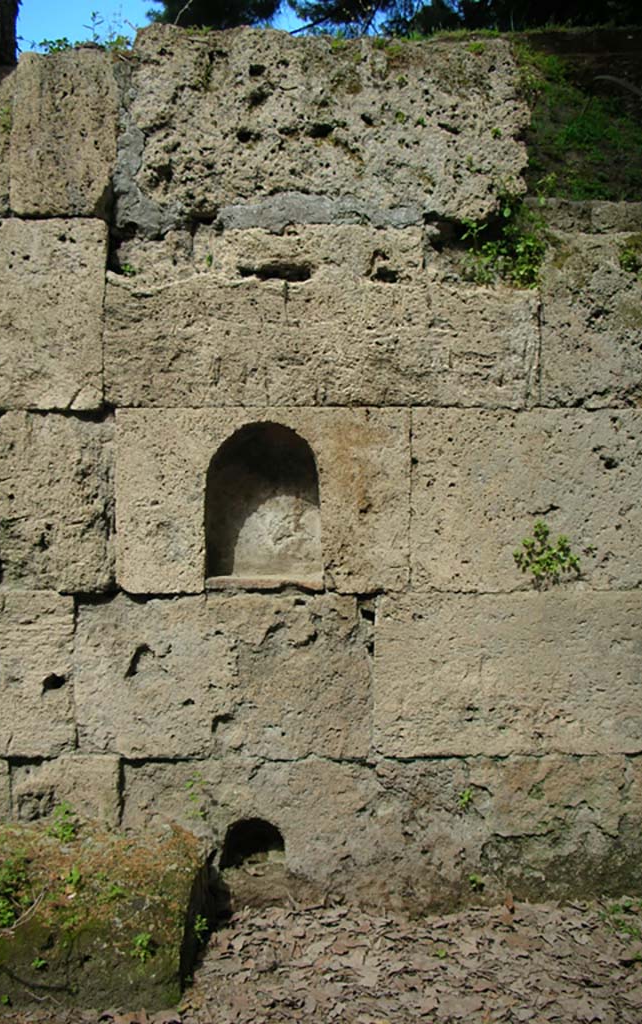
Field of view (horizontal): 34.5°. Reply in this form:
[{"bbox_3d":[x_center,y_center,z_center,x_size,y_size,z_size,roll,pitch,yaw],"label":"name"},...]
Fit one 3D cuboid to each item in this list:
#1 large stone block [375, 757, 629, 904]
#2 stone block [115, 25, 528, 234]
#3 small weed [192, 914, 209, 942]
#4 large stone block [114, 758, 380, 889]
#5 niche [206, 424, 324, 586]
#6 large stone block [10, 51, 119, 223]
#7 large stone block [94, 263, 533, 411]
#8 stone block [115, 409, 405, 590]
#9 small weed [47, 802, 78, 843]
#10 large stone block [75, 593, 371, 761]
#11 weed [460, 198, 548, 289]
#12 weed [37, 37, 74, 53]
[{"bbox_3d":[0.690,1.219,4.205,0.976,0.573,0.450,0,0,0],"label":"large stone block"},{"bbox_3d":[0.002,-1.404,4.075,1.512,0.756,0.550,0,0,0],"label":"stone block"},{"bbox_3d":[-0.407,1.408,3.500,0.061,0.095,0.060,0,0,0],"label":"small weed"},{"bbox_3d":[-0.253,1.140,4.040,0.965,0.484,0.480,0,0,0],"label":"large stone block"},{"bbox_3d":[-0.219,-0.031,4.105,0.450,0.642,0.250,0,0,0],"label":"niche"},{"bbox_3d":[-0.934,-1.378,3.995,0.393,0.612,0.450,0,0,0],"label":"large stone block"},{"bbox_3d":[0.004,-0.665,4.230,1.672,0.542,0.500,0,0,0],"label":"large stone block"},{"bbox_3d":[-0.213,-0.042,4.040,1.075,0.683,0.480,0,0,0],"label":"stone block"},{"bbox_3d":[-0.964,1.158,3.860,0.112,0.149,0.100,0,0,0],"label":"small weed"},{"bbox_3d":[-0.373,0.628,4.205,1.142,0.638,0.450,0,0,0],"label":"large stone block"},{"bbox_3d":[0.702,-1.032,3.980,0.338,0.346,0.220,0,0,0],"label":"weed"},{"bbox_3d":[-0.987,-1.738,3.905,0.134,0.059,0.110,0,0,0],"label":"weed"}]

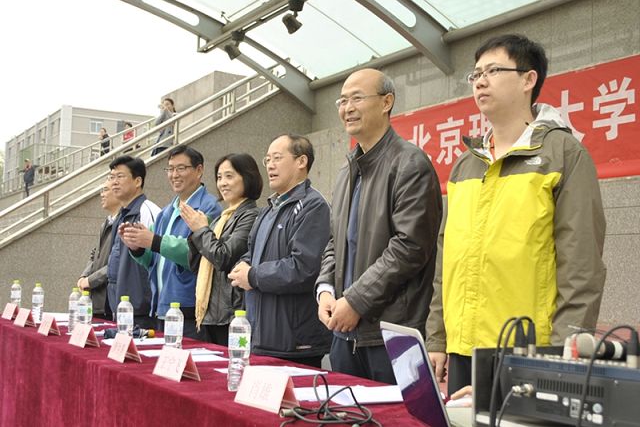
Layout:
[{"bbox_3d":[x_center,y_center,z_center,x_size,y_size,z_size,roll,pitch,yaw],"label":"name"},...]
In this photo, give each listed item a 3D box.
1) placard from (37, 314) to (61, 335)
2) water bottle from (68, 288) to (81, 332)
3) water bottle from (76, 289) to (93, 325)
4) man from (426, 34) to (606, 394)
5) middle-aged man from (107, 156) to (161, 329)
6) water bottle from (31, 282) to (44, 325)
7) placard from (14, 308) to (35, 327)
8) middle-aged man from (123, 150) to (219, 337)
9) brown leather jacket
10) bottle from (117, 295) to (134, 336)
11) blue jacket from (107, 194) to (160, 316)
[{"bbox_3d":[-1.304,0.541,4.146,0.080,0.090,0.200,3,-4,-32],"label":"placard"},{"bbox_3d":[-1.198,0.478,4.199,0.064,0.225,0.064,3,-4,-32],"label":"water bottle"},{"bbox_3d":[-1.062,0.462,3.870,0.064,0.225,0.064,3,-4,-32],"label":"water bottle"},{"bbox_3d":[0.595,0.350,2.585,0.330,1.780,0.540,3,-4,-40],"label":"man"},{"bbox_3d":[-1.130,0.520,5.030,0.340,1.710,0.520,3,-4,-31],"label":"middle-aged man"},{"bbox_3d":[-1.573,0.502,4.758,0.064,0.225,0.064,3,-4,-32],"label":"water bottle"},{"bbox_3d":[-1.582,0.563,4.635,0.080,0.090,0.200,3,-4,-32],"label":"placard"},{"bbox_3d":[-0.745,0.500,4.220,0.460,1.680,0.520,4,-4,-32],"label":"middle-aged man"},{"bbox_3d":[0.197,0.078,2.870,0.380,0.745,0.530,3,-4,-30],"label":"brown leather jacket"},{"bbox_3d":[-0.733,0.423,3.200,0.064,0.222,0.064,3,-4,-31],"label":"bottle"},{"bbox_3d":[-1.105,0.243,5.060,0.340,0.710,0.520,3,-4,-31],"label":"blue jacket"}]

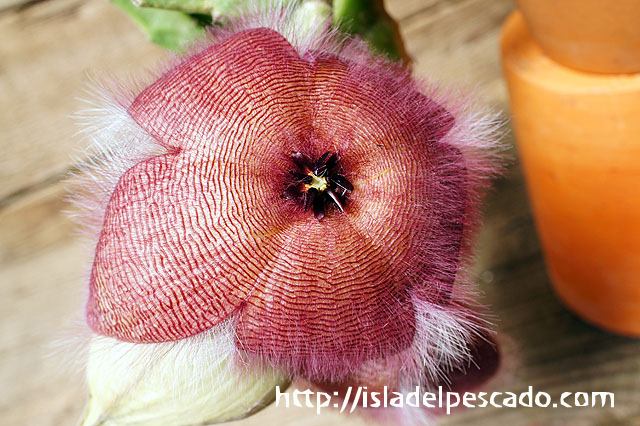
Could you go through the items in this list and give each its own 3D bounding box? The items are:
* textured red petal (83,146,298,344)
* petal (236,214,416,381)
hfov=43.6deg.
[{"bbox_3d":[-0.038,0.009,0.247,0.066,0.055,0.022,-33,7,12],"label":"textured red petal"},{"bbox_3d":[0.002,0.026,0.243,0.053,0.051,0.020,-5,24,-10],"label":"petal"}]

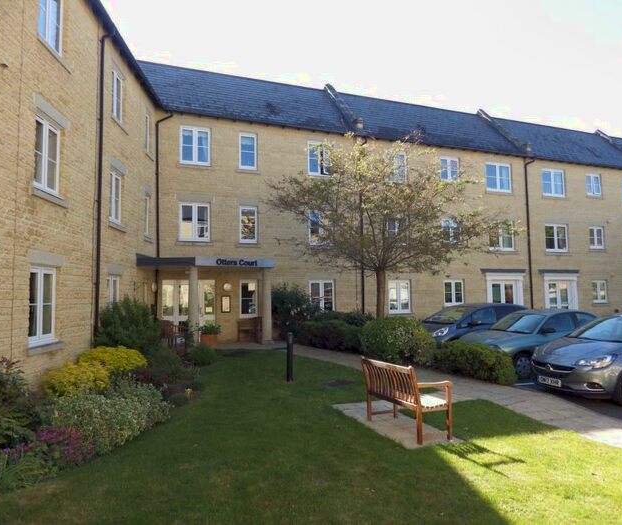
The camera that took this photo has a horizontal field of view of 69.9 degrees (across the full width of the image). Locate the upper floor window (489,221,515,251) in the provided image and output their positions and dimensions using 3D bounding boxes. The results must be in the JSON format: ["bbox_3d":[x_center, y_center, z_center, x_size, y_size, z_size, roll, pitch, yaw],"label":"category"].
[{"bbox_3d":[9.318,-1.292,21.742,1.594,1.470,0.120,1,-4,-21],"label":"upper floor window"}]

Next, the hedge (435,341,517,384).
[{"bbox_3d":[3.404,2.043,9.374,0.750,0.720,2.050,1,-4,-20],"label":"hedge"}]

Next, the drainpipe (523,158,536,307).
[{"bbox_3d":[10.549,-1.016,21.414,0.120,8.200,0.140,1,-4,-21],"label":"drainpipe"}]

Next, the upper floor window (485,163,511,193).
[{"bbox_3d":[9.238,-4.176,21.930,1.600,1.450,0.120,1,-4,-21],"label":"upper floor window"}]

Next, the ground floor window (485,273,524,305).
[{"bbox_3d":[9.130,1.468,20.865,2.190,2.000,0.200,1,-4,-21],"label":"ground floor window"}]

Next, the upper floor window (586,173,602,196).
[{"bbox_3d":[15.402,-4.204,24.283,1.161,1.150,0.120,1,-4,-21],"label":"upper floor window"}]

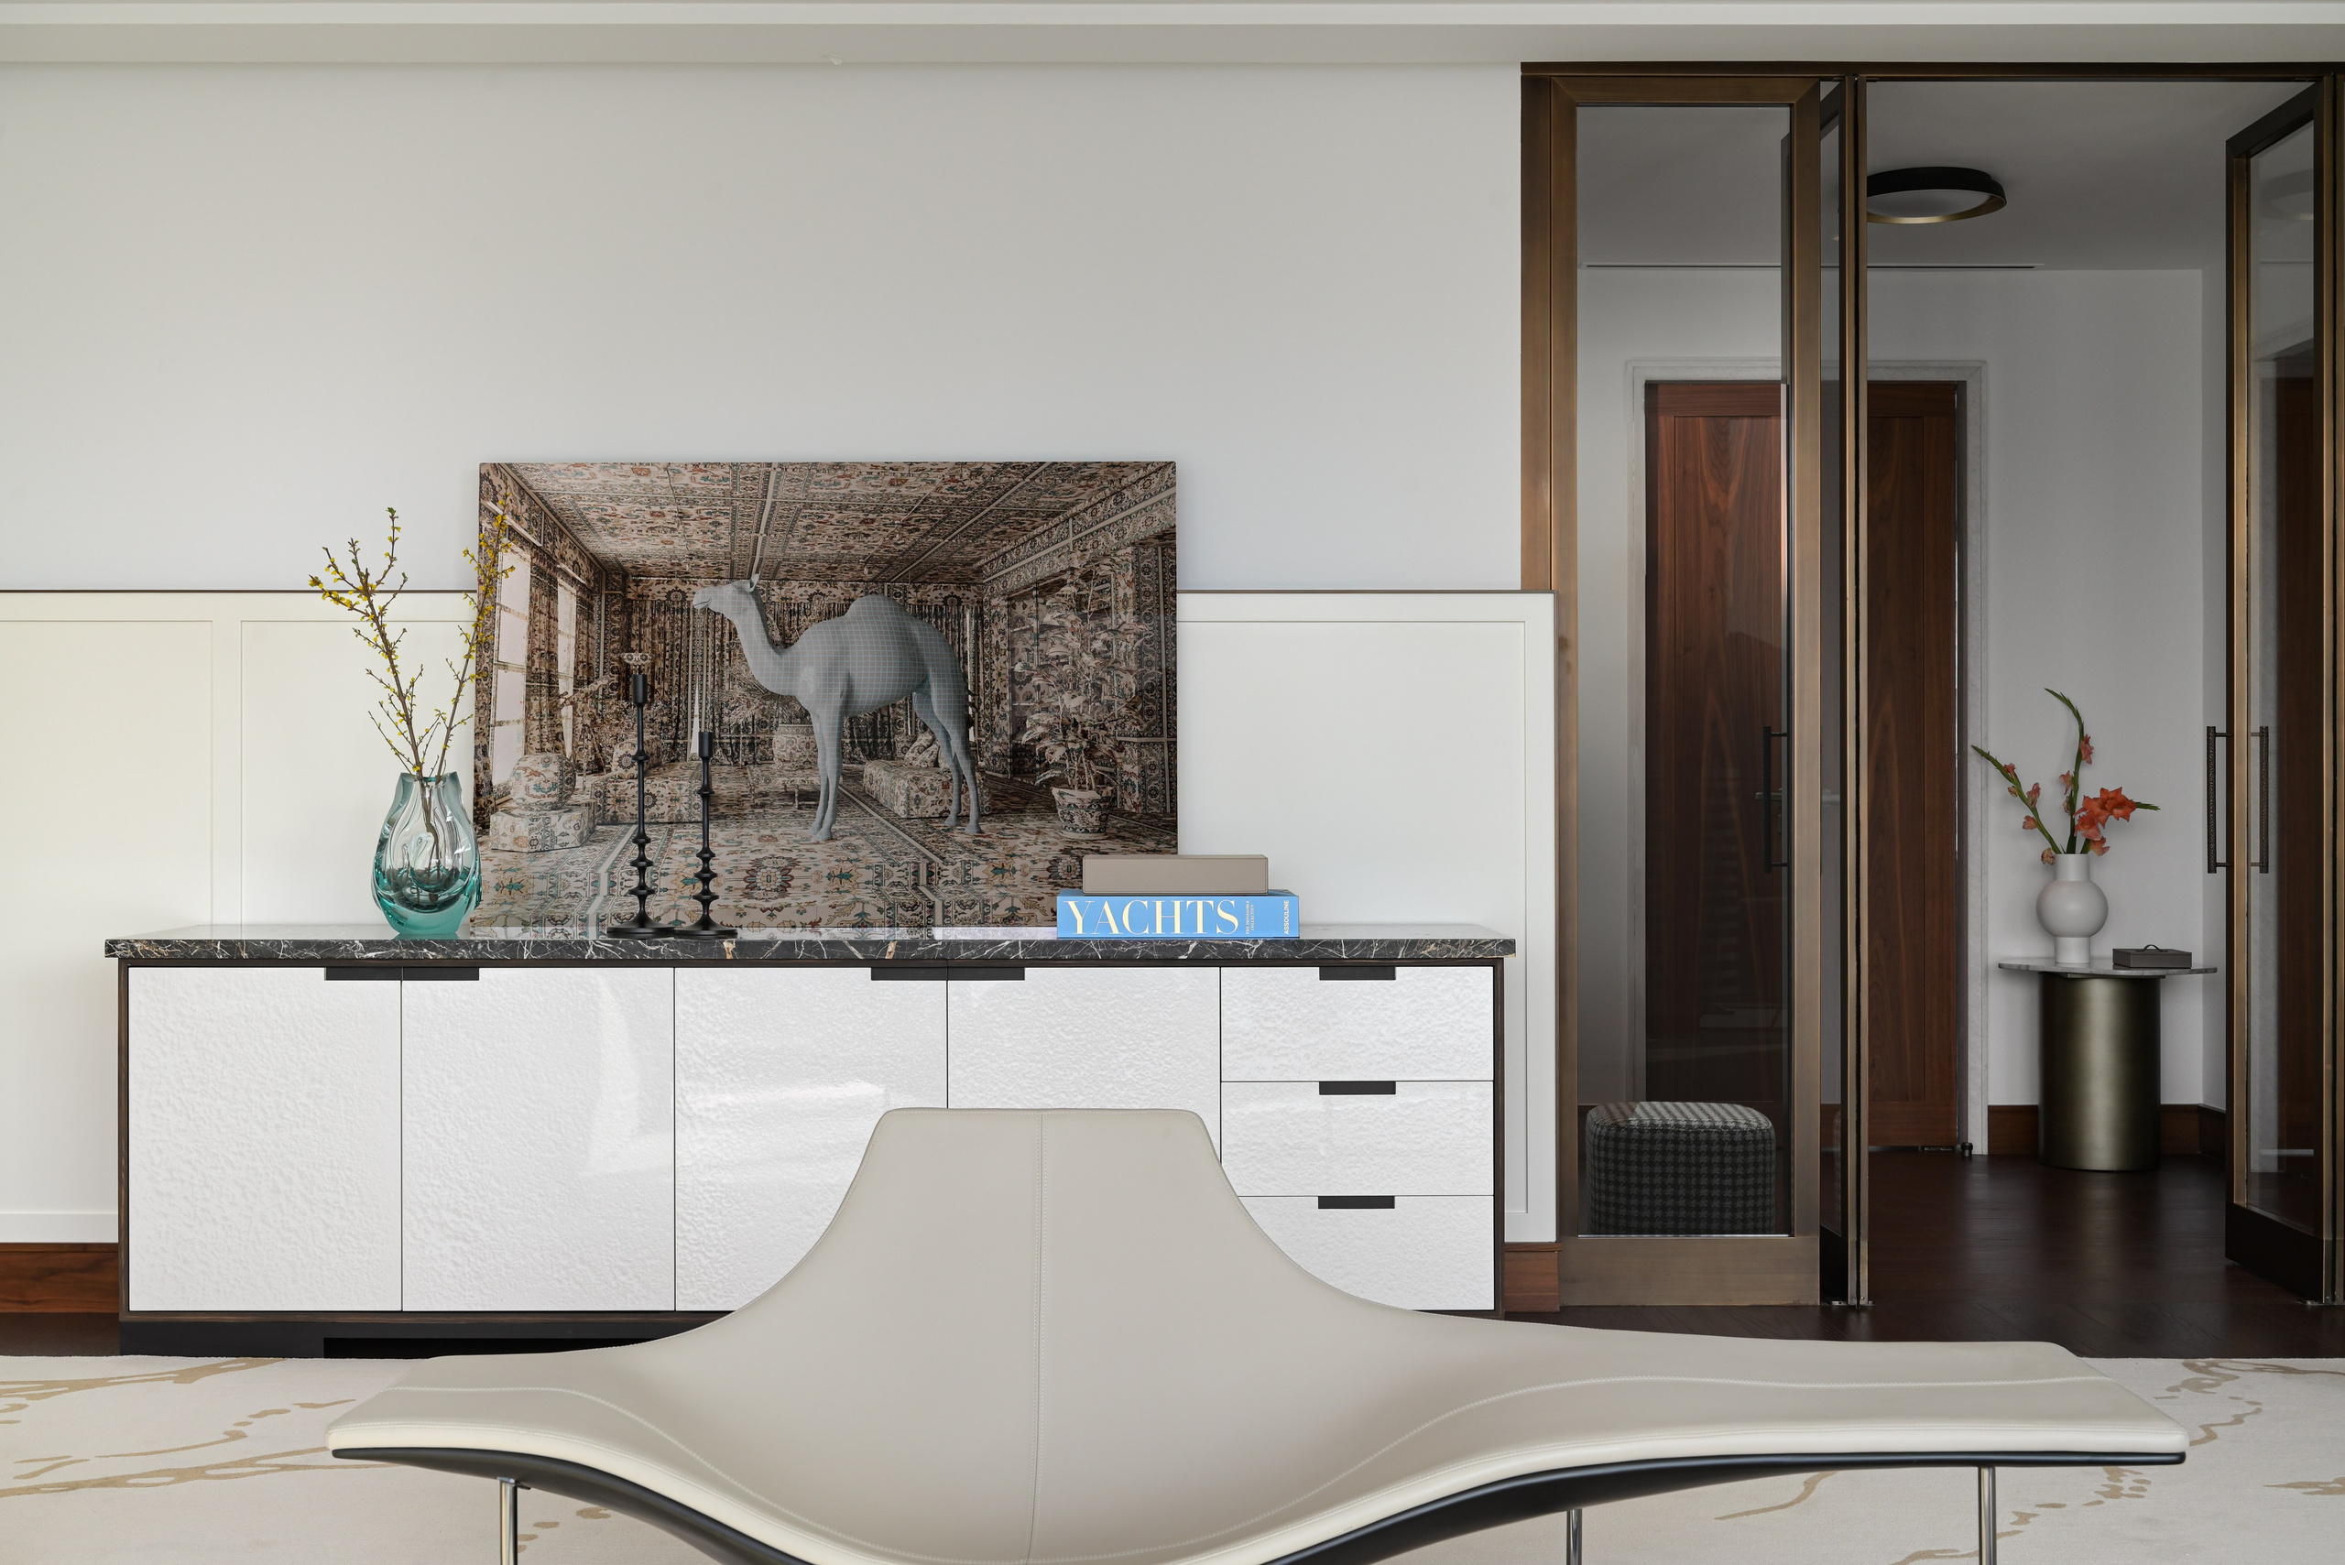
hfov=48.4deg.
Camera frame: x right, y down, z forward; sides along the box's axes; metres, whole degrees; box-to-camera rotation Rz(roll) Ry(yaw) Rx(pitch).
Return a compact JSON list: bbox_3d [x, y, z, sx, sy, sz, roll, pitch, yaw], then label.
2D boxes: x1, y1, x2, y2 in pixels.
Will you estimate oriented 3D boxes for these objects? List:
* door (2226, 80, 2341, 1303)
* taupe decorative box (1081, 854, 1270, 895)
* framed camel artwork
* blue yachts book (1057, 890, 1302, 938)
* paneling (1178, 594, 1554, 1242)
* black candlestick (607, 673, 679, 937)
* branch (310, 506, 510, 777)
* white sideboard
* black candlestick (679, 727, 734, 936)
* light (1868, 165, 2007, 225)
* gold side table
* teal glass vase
[{"bbox_3d":[2.282,-0.182,5.355,0.050,2.410,0.480,0,0,0],"label":"door"},{"bbox_3d":[0.006,0.169,4.775,0.331,0.065,0.240,0,0,-1],"label":"taupe decorative box"},{"bbox_3d":[-0.665,-0.171,5.025,1.348,0.900,0.035,0,-5,0],"label":"framed camel artwork"},{"bbox_3d":[0.008,0.239,4.780,0.428,0.077,0.345,0,0,-1],"label":"blue yachts book"},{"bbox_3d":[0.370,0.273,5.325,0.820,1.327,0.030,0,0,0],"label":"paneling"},{"bbox_3d":[-1.008,0.040,4.945,0.133,0.503,0.133,0,0,0],"label":"black candlestick"},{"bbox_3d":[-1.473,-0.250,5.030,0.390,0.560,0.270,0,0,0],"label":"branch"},{"bbox_3d":[-0.672,0.700,5.090,2.580,0.745,0.470,0,0,0],"label":"white sideboard"},{"bbox_3d":[-0.838,0.092,4.690,0.110,0.370,0.110,0,0,0],"label":"black candlestick"},{"bbox_3d":[1.857,-1.456,6.460,0.400,0.062,0.400,0,0,0],"label":"light"},{"bbox_3d":[2.610,0.797,7.300,0.585,0.566,0.585,0,0,0],"label":"gold side table"},{"bbox_3d":[-1.439,0.136,5.030,0.208,0.312,0.180,0,0,0],"label":"teal glass vase"}]

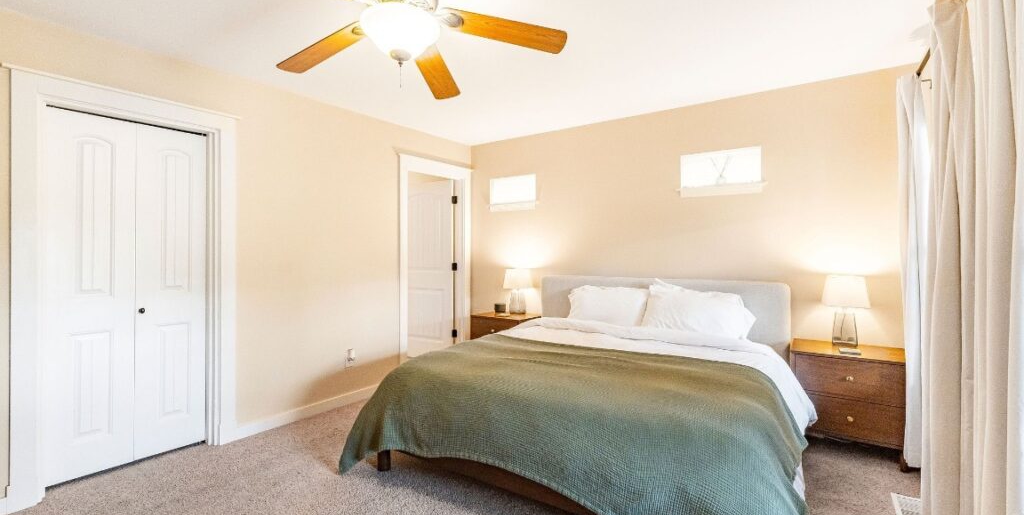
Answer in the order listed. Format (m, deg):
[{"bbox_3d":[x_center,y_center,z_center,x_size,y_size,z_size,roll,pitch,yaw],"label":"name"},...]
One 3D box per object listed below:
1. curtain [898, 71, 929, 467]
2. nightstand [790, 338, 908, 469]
[{"bbox_3d":[2.169,0.080,2.287,0.150,2.150,0.320,0,1,36],"label":"curtain"},{"bbox_3d":[2.145,0.908,2.728,0.590,0.636,0.426,0,1,36],"label":"nightstand"}]

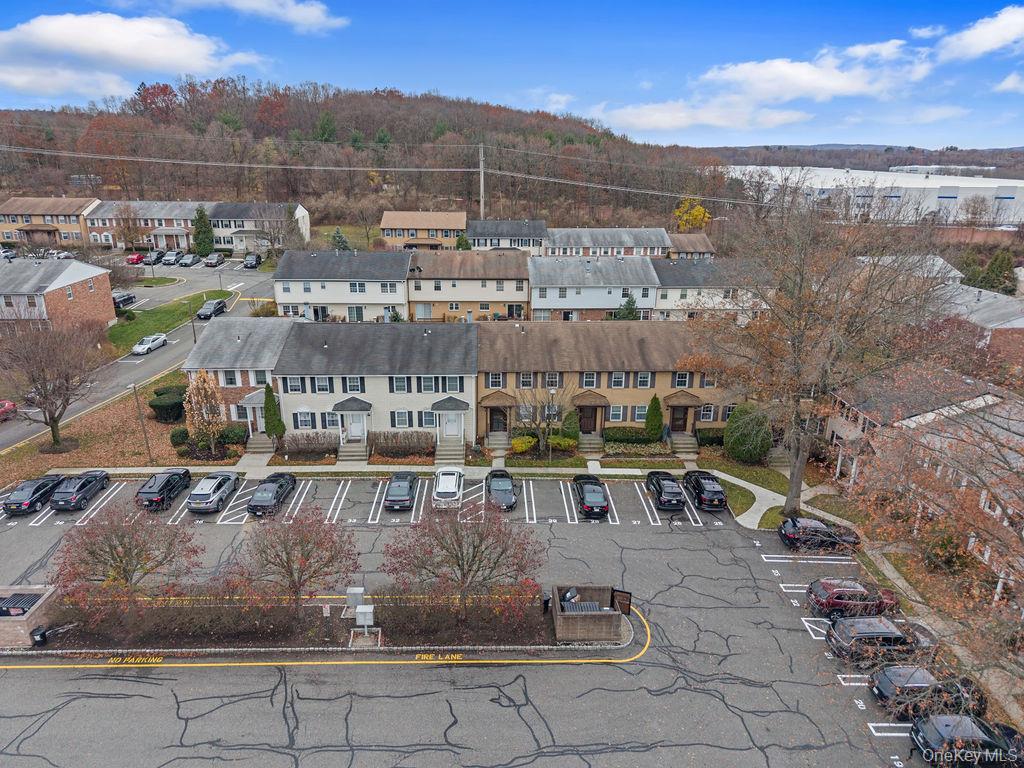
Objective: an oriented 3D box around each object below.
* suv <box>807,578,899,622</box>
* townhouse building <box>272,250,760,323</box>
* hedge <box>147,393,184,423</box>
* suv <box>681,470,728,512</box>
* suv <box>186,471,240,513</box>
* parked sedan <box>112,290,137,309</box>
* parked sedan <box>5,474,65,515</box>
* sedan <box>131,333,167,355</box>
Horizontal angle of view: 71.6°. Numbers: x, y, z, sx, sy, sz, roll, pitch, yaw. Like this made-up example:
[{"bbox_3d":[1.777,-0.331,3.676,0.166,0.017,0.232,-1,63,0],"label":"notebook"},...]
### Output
[{"bbox_3d":[18.405,11.428,38.233,4.600,1.660,1.860,1,20,1],"label":"suv"},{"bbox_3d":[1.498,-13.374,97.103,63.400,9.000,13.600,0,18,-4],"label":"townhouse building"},{"bbox_3d":[-28.175,1.833,58.520,3.000,1.950,2.700,0,20,-2],"label":"hedge"},{"bbox_3d":[13.012,6.867,47.848,1.900,1.720,4.800,0,20,-2],"label":"suv"},{"bbox_3d":[-19.657,6.849,47.027,1.865,1.665,4.605,0,20,-2],"label":"suv"},{"bbox_3d":[-48.489,-10.454,87.772,1.820,1.480,4.700,2,20,2],"label":"parked sedan"},{"bbox_3d":[-31.244,6.992,46.581,1.830,1.470,4.800,0,20,-2],"label":"parked sedan"},{"bbox_3d":[-40.514,-4.512,79.410,1.740,1.330,4.400,5,21,9],"label":"sedan"}]

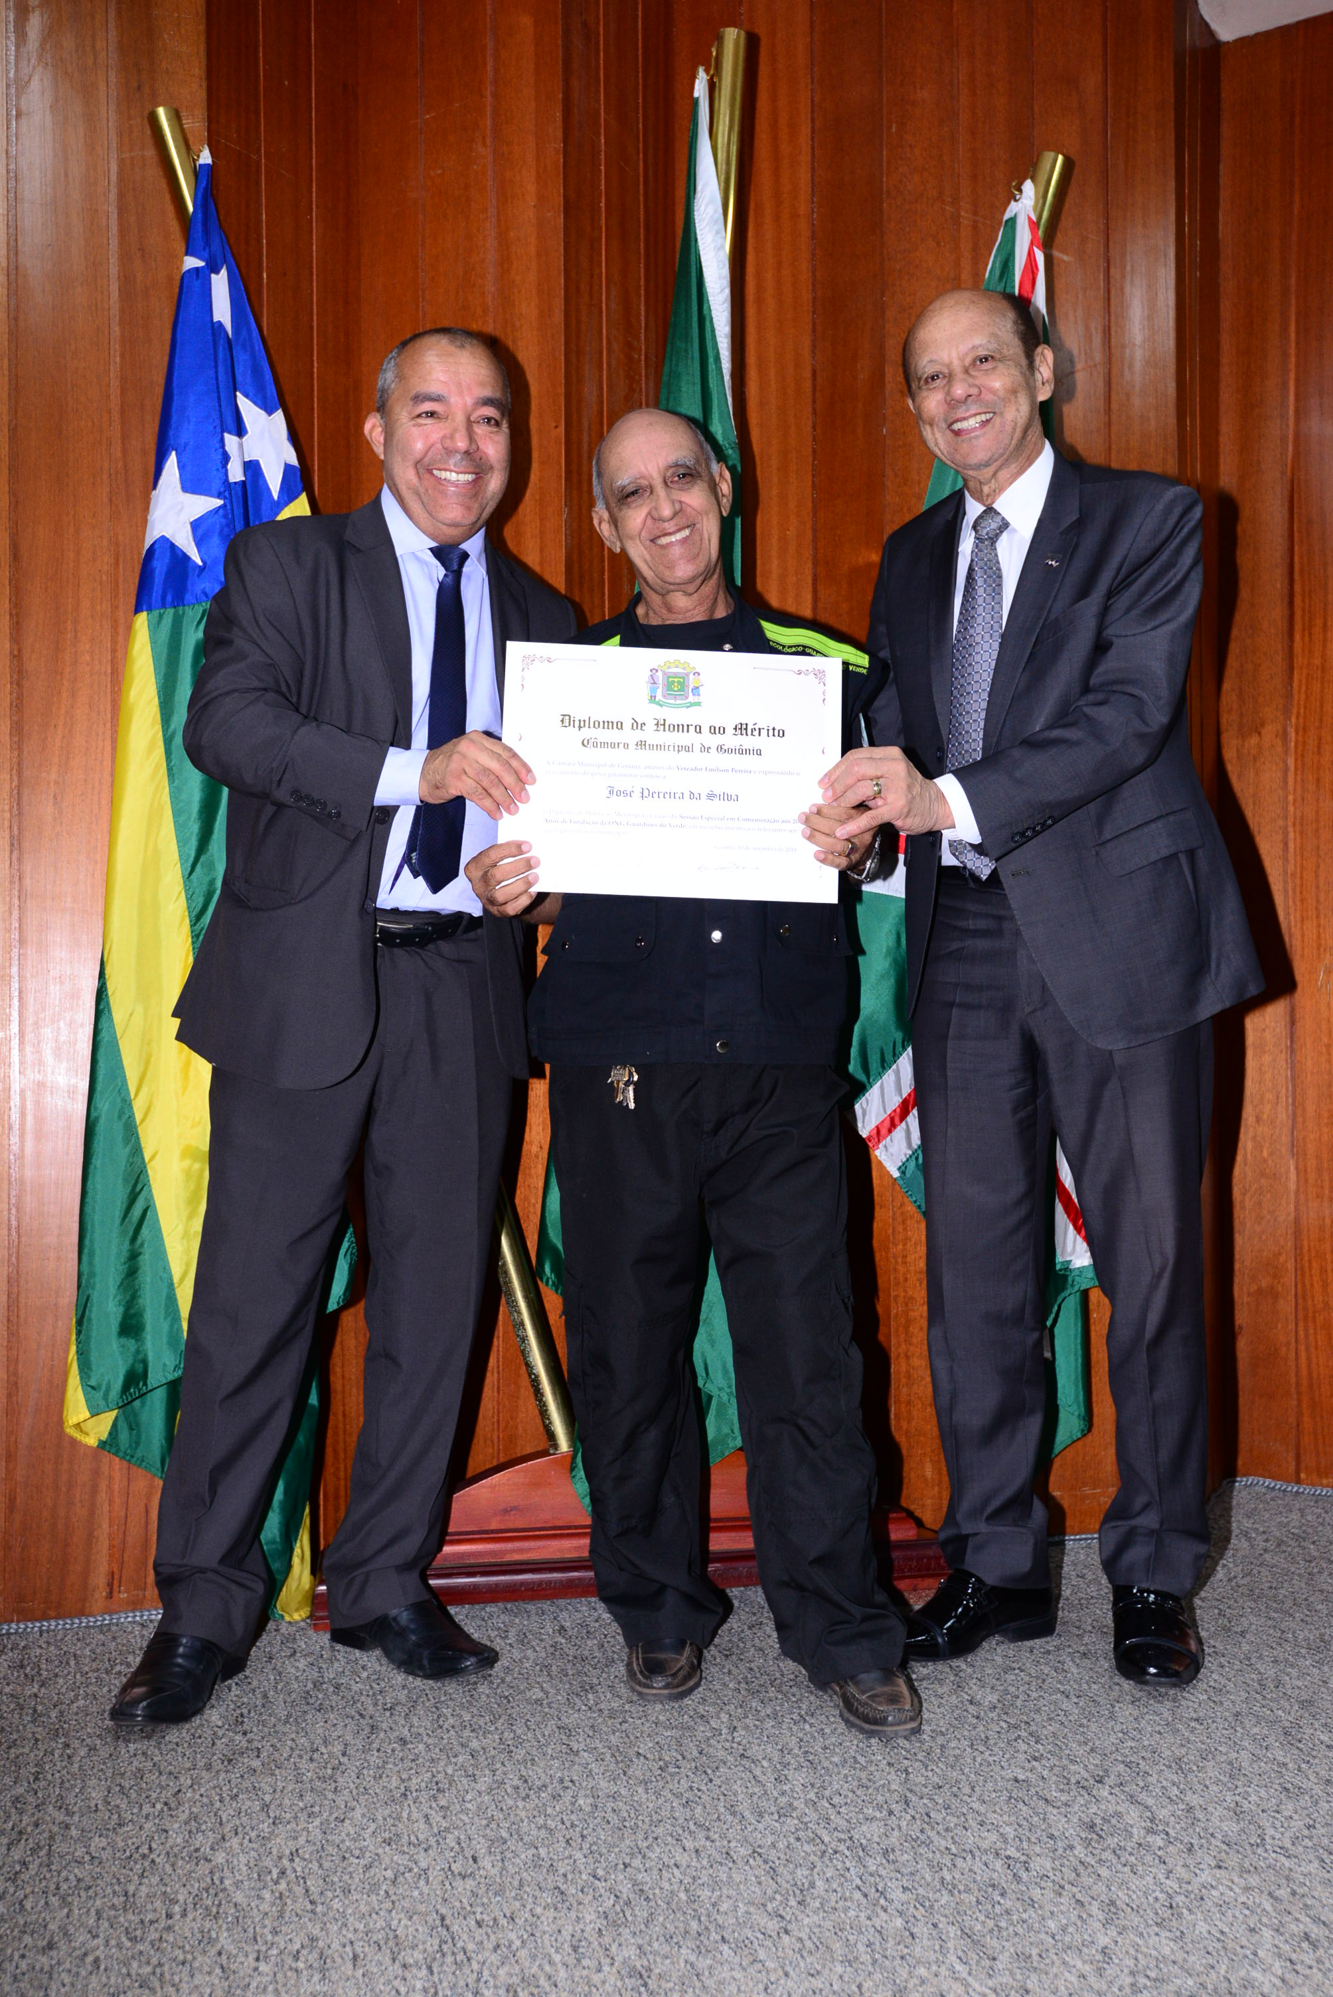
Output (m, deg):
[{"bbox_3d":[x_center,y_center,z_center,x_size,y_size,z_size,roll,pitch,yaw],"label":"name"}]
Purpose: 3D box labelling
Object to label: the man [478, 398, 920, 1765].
[{"bbox_3d":[0.035,0.045,2.444,0.545,1.616,0.424,0,0,-7],"label":"man"}]

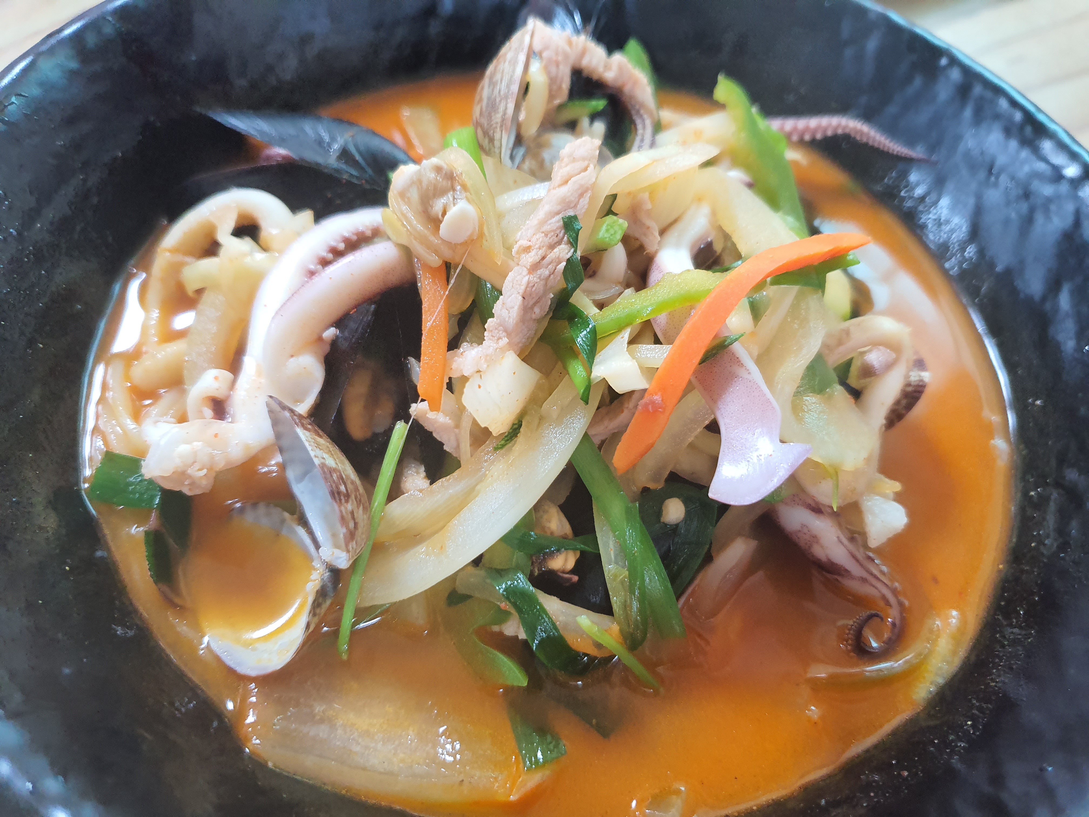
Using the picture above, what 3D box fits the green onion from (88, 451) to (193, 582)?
[{"bbox_3d":[-0.075,0.020,0.153,0.023,0.007,0.014,39,62,14],"label":"green onion"}]

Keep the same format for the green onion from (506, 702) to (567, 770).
[{"bbox_3d":[-0.001,0.055,0.137,0.010,0.004,0.013,-16,51,-15],"label":"green onion"}]

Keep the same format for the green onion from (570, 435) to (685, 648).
[{"bbox_3d":[0.015,0.023,0.143,0.011,0.008,0.041,-28,102,-21],"label":"green onion"}]

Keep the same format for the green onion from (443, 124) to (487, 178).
[{"bbox_3d":[-0.018,-0.058,0.186,0.009,0.008,0.015,-20,61,-17],"label":"green onion"}]

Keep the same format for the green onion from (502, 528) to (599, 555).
[{"bbox_3d":[0.001,0.023,0.141,0.017,0.005,0.006,4,57,-2],"label":"green onion"}]

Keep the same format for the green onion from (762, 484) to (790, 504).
[{"bbox_3d":[0.043,0.016,0.151,0.009,0.005,0.007,18,57,7],"label":"green onion"}]

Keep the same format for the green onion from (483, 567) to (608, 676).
[{"bbox_3d":[0.000,0.037,0.142,0.027,0.007,0.009,43,61,-6],"label":"green onion"}]

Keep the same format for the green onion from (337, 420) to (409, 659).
[{"bbox_3d":[-0.030,0.023,0.142,0.003,0.003,0.042,14,88,5],"label":"green onion"}]

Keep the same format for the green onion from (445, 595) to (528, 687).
[{"bbox_3d":[-0.010,0.040,0.142,0.011,0.007,0.018,-39,80,-25],"label":"green onion"}]

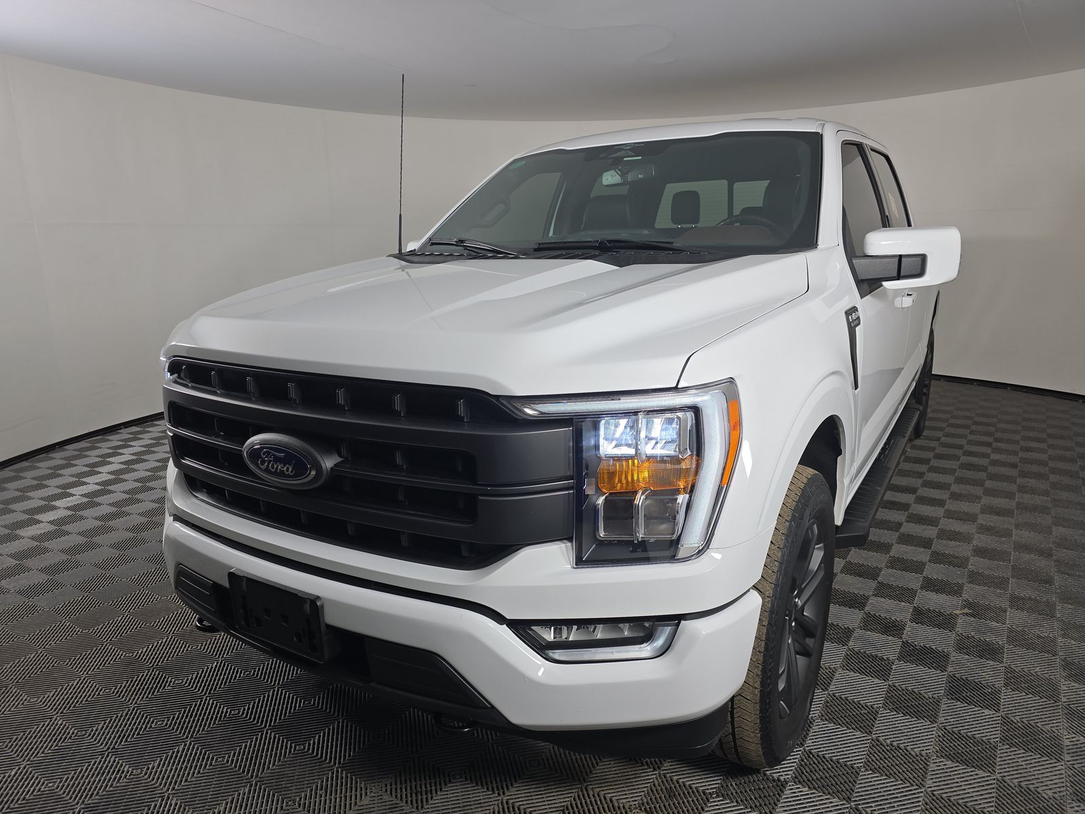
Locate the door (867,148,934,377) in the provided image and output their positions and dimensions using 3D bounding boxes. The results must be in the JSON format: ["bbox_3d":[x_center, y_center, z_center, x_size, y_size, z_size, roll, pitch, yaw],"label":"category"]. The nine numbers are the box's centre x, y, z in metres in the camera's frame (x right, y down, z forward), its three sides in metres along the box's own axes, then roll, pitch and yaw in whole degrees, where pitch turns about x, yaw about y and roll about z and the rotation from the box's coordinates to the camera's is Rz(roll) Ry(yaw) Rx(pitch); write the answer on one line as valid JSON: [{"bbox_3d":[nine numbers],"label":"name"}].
[{"bbox_3d":[1.846,-0.701,3.781,0.265,1.254,0.951,7,15,31],"label":"door"}]

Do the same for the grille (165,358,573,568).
[{"bbox_3d":[-0.543,0.092,1.681,1.352,0.382,0.186,7,15,31],"label":"grille"}]

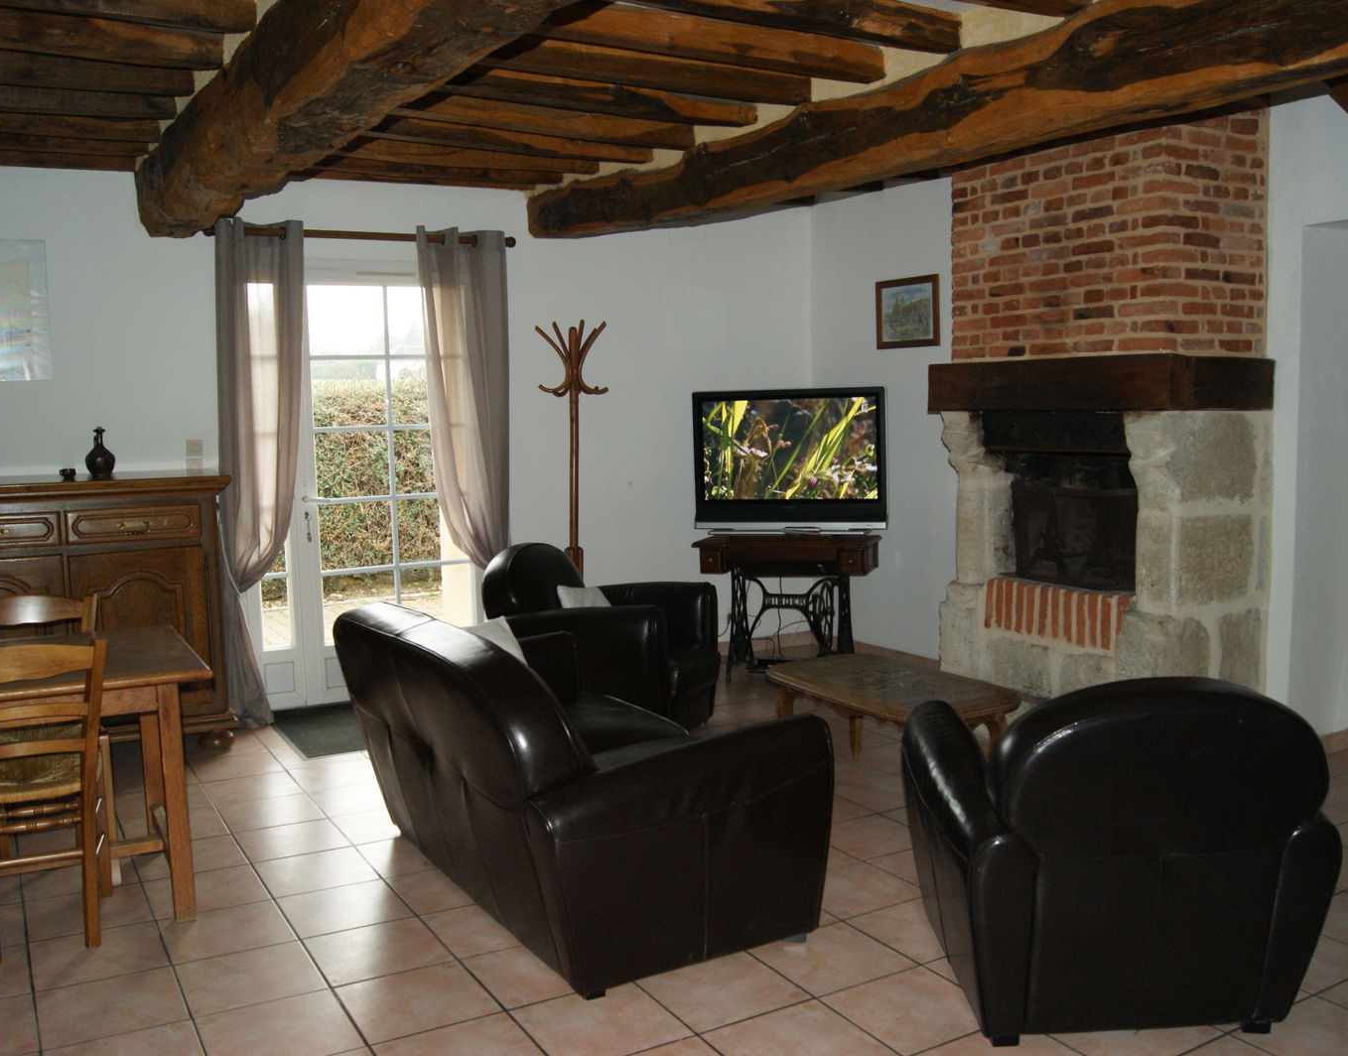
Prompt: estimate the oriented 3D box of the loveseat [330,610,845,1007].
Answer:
[{"bbox_3d":[-0.351,0.666,3.562,0.928,0.838,1.585,-4,6,-30],"label":"loveseat"}]

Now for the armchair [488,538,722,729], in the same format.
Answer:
[{"bbox_3d":[-0.296,0.525,5.466,0.800,0.830,0.840,1,5,17],"label":"armchair"}]

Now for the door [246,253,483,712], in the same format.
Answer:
[{"bbox_3d":[-1.585,-0.220,6.185,1.200,2.240,0.080,-4,5,-30],"label":"door"}]

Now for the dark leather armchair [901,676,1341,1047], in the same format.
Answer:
[{"bbox_3d":[1.042,0.709,2.953,0.820,0.820,0.770,-1,5,0],"label":"dark leather armchair"}]

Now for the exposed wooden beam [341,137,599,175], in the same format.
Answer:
[{"bbox_3d":[-1.030,-1.787,5.668,1.430,0.100,0.110,-4,5,-30],"label":"exposed wooden beam"}]

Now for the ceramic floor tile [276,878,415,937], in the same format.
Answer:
[{"bbox_3d":[-0.968,1.116,3.492,0.335,0.010,0.335,-3,6,-30],"label":"ceramic floor tile"}]

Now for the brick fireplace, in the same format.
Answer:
[{"bbox_3d":[1.776,-0.352,5.104,0.697,2.635,1.292,-3,6,-30],"label":"brick fireplace"}]

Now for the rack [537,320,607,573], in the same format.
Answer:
[{"bbox_3d":[-0.541,-0.125,6.482,0.459,1.992,0.459,-3,6,-30],"label":"rack"}]

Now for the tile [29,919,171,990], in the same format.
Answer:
[{"bbox_3d":[-1.501,1.117,3.104,0.330,0.010,0.330,-4,6,-30],"label":"tile"}]

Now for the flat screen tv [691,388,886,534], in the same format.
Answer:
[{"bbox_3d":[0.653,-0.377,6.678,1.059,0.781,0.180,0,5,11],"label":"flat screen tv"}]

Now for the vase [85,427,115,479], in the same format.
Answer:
[{"bbox_3d":[-2.563,-0.343,5.314,0.129,0.222,0.129,-3,6,-30],"label":"vase"}]

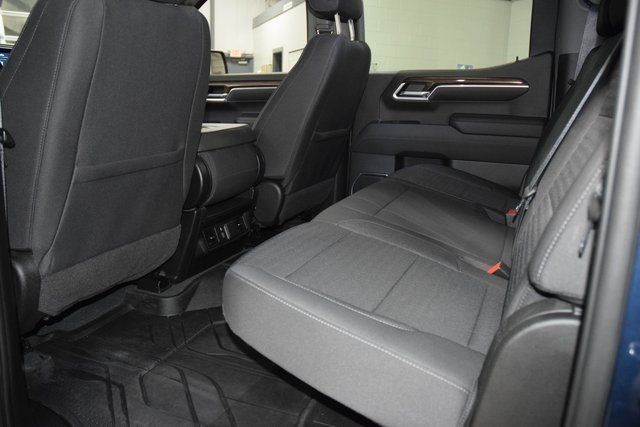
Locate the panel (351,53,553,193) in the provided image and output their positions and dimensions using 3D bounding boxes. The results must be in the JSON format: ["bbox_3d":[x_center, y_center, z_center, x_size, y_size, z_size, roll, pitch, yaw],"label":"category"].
[{"bbox_3d":[0.521,-0.328,2.129,0.860,0.710,0.130,8,17,24],"label":"panel"}]

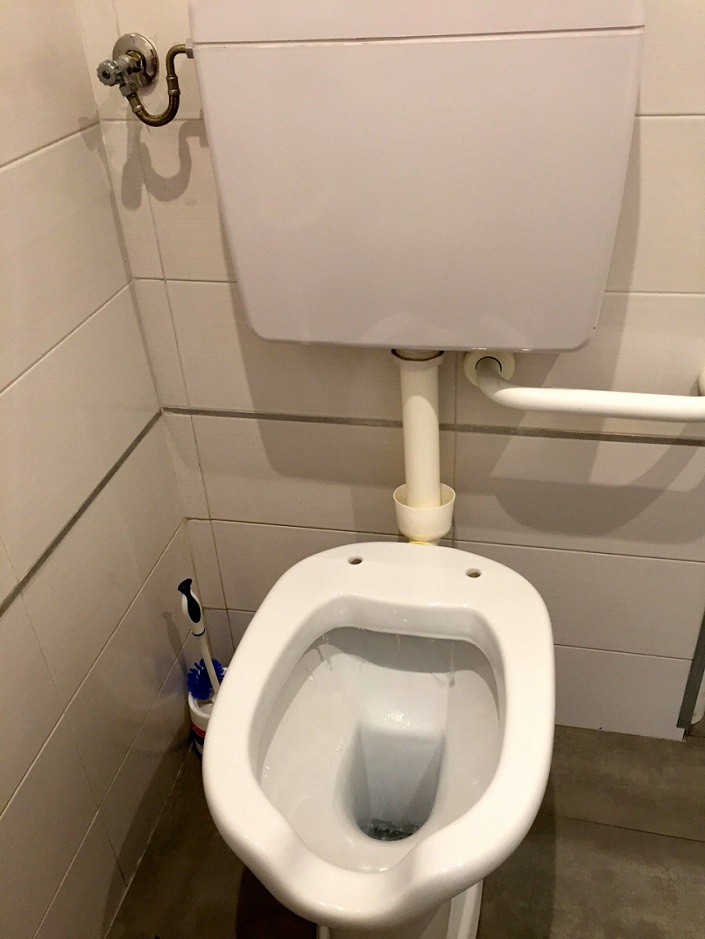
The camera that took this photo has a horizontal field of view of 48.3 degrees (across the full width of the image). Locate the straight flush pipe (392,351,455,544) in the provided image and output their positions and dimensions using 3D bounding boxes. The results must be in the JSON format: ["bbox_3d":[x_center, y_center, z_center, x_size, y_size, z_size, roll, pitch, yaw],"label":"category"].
[{"bbox_3d":[0.092,-0.030,1.023,0.084,0.335,0.084,4,34,11],"label":"straight flush pipe"}]

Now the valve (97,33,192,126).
[{"bbox_3d":[-0.219,-0.436,0.884,0.138,0.092,0.082,4,34,11],"label":"valve"}]

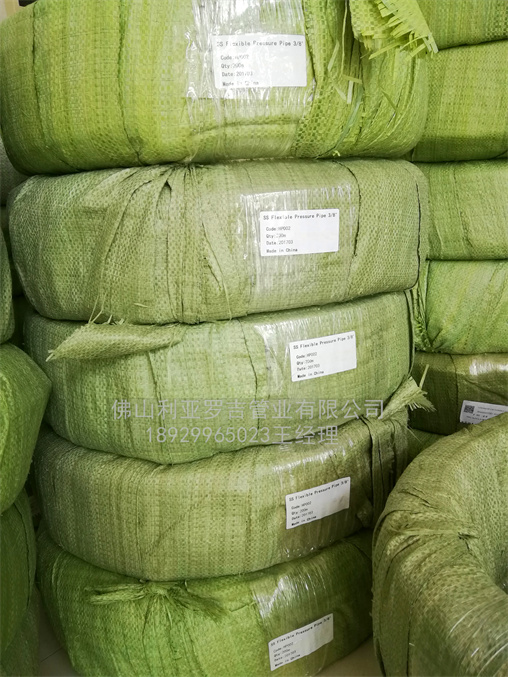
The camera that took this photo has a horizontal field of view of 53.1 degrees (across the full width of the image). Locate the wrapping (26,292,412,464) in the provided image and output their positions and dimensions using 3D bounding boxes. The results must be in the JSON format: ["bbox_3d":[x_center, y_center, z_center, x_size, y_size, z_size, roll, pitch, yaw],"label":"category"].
[{"bbox_3d":[-0.056,-0.002,0.898,0.635,0.180,0.635,-7,13,-18],"label":"wrapping"}]

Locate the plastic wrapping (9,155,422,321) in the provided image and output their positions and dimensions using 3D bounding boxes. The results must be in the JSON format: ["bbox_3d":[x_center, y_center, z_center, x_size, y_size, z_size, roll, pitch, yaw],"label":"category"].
[{"bbox_3d":[-0.063,-0.185,0.920,0.690,0.190,0.690,-6,14,-17],"label":"plastic wrapping"}]

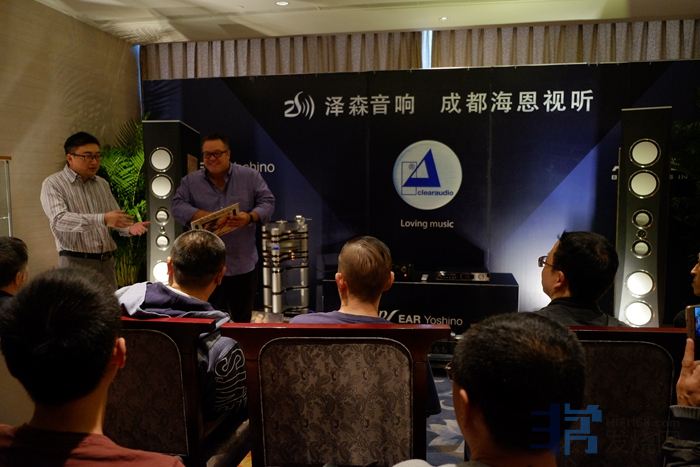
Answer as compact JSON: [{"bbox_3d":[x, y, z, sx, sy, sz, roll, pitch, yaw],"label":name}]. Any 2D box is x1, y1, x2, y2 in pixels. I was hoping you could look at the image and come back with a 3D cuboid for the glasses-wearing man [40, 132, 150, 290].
[{"bbox_3d":[-1.510,0.294,3.248,0.540,1.730,0.500,4,5,43],"label":"glasses-wearing man"}]

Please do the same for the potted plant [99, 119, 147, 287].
[{"bbox_3d":[-1.930,0.038,4.834,0.700,2.020,0.700,0,4,0],"label":"potted plant"}]

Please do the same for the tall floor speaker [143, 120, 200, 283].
[{"bbox_3d":[-1.530,0.061,4.796,0.370,1.980,0.480,1,4,8],"label":"tall floor speaker"}]

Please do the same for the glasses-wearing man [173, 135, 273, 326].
[{"bbox_3d":[-0.785,0.272,3.427,0.620,1.750,0.430,0,4,2],"label":"glasses-wearing man"}]

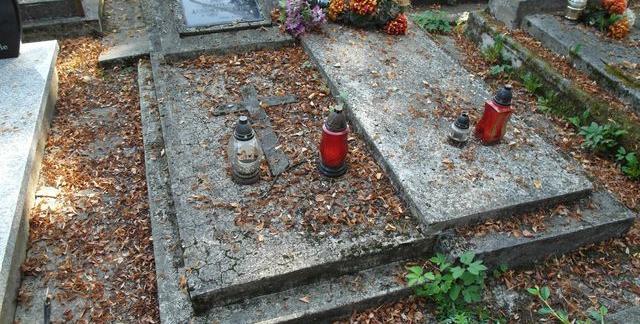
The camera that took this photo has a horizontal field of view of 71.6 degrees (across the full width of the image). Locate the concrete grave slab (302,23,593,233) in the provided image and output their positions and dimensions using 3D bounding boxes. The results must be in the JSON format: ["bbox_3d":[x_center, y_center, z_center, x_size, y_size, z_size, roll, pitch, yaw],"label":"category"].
[{"bbox_3d":[0.474,-0.357,2.298,0.768,0.056,1.692,-10,44,-16],"label":"concrete grave slab"}]

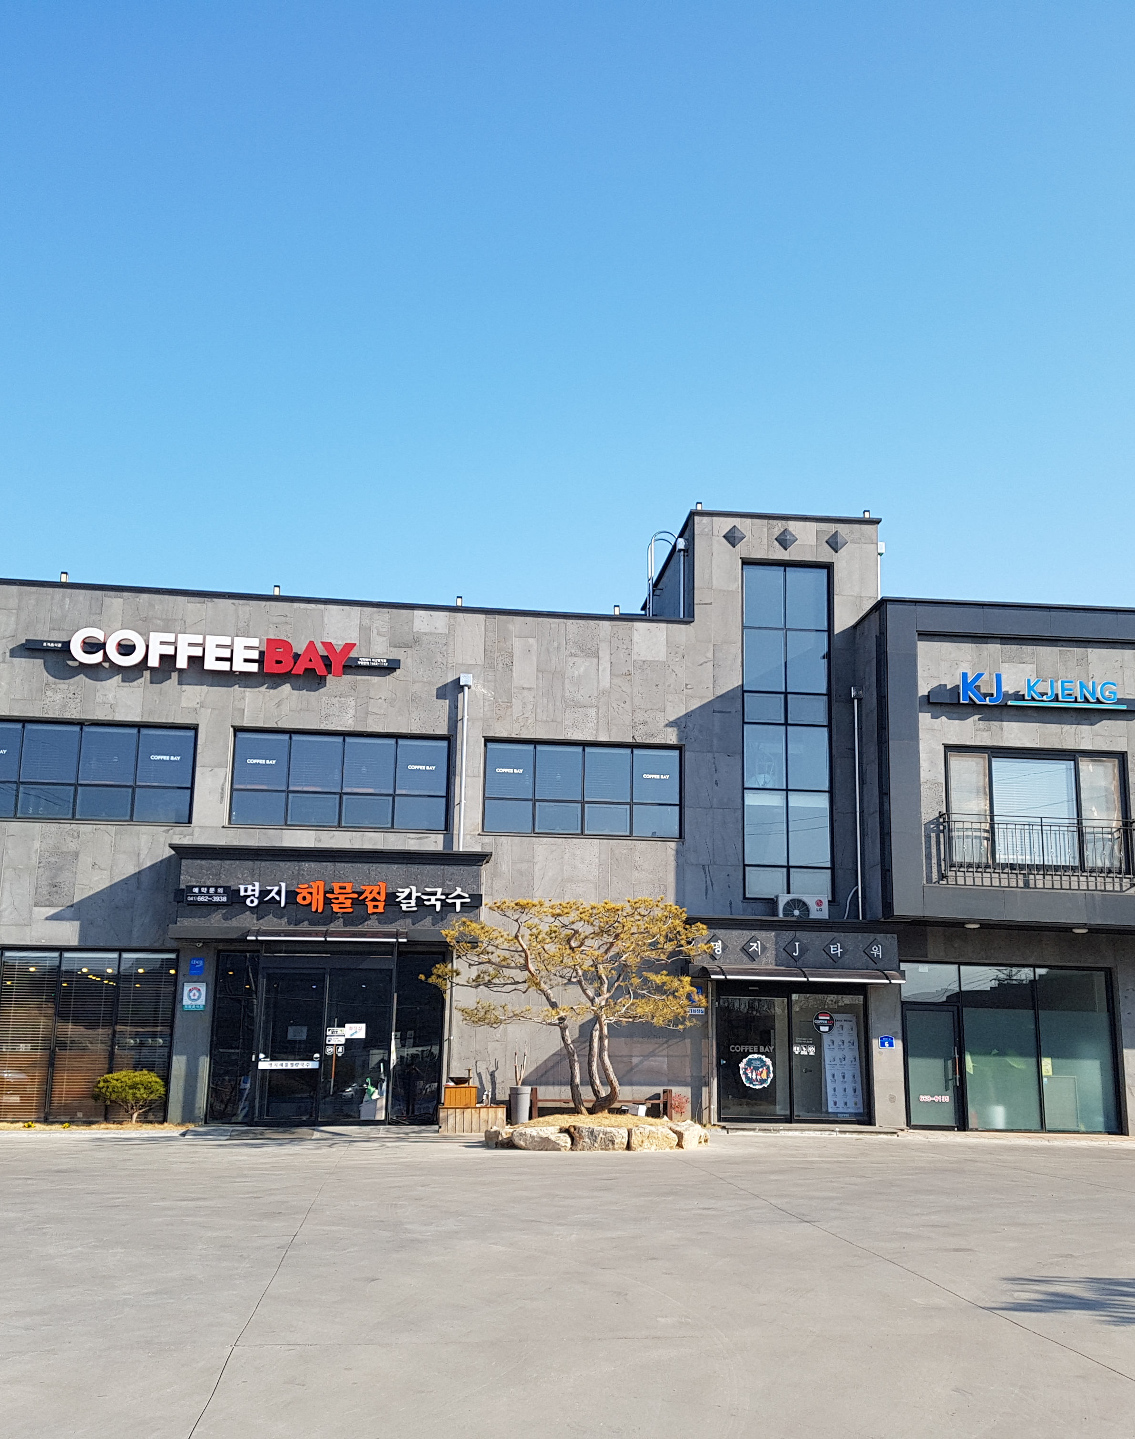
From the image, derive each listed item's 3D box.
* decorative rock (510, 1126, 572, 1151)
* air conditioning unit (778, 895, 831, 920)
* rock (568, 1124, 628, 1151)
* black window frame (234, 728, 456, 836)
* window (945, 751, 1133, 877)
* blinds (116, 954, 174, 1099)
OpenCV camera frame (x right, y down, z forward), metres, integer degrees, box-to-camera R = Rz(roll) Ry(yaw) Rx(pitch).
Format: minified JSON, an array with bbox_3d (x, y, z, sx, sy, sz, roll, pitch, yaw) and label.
[{"bbox_3d":[-0.379,5.541,19.085,0.807,0.283,0.500,2,-13,-6],"label":"decorative rock"},{"bbox_3d":[3.821,3.194,23.530,0.860,0.605,0.320,2,-13,-6],"label":"air conditioning unit"},{"bbox_3d":[0.425,5.783,19.926,0.829,0.373,0.514,2,-11,-6],"label":"rock"},{"bbox_3d":[-3.699,1.021,23.628,3.549,1.675,0.150,2,-13,-6],"label":"black window frame"},{"bbox_3d":[7.444,1.462,22.795,3.000,1.944,0.150,2,-12,-6],"label":"window"},{"bbox_3d":[-6.368,4.717,21.600,0.822,2.261,0.060,2,-12,-6],"label":"blinds"}]

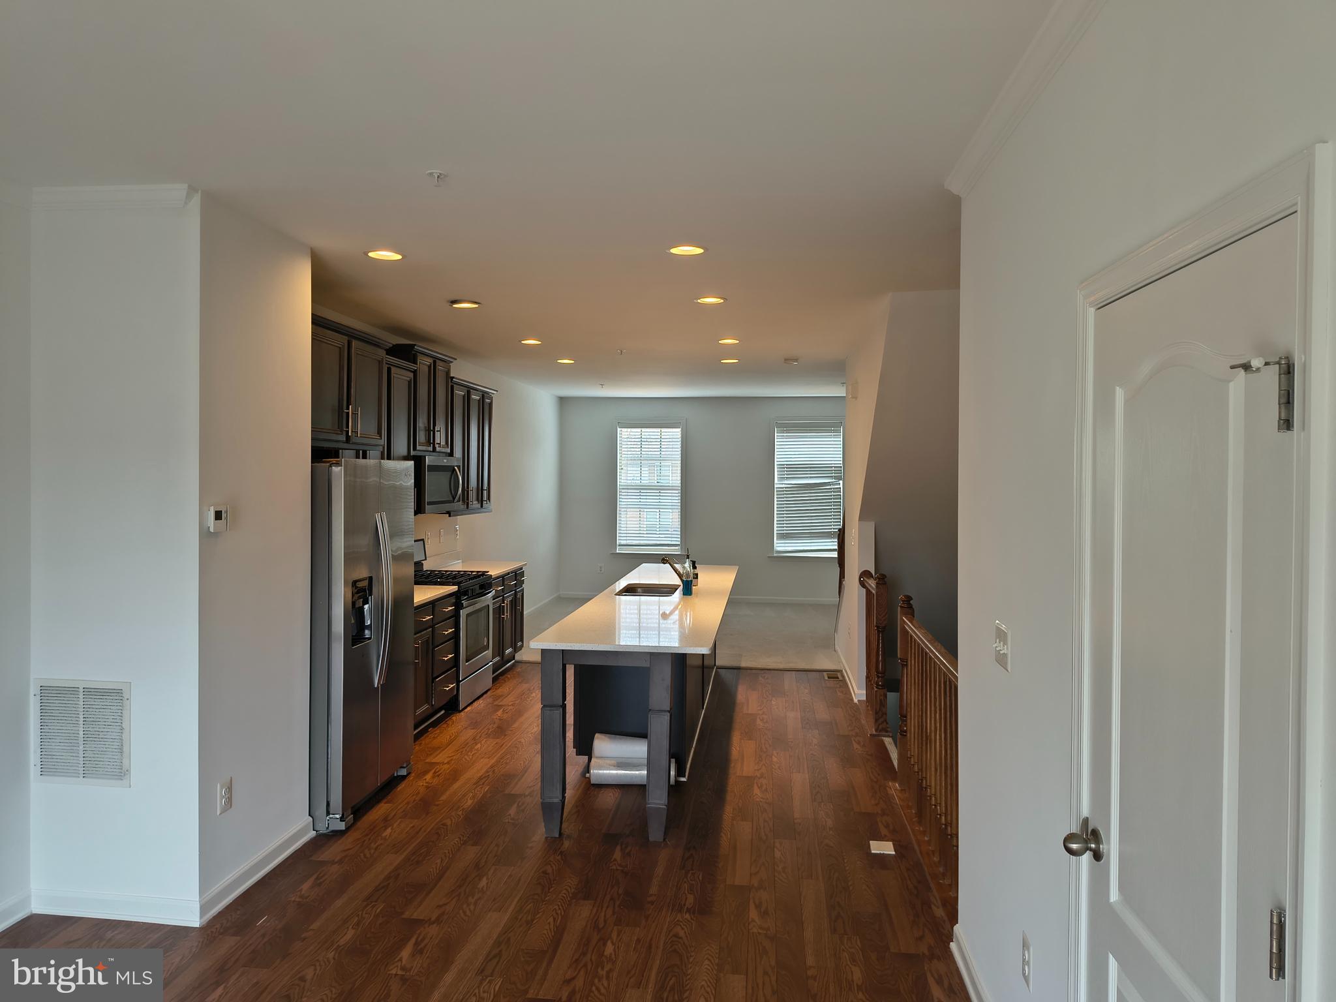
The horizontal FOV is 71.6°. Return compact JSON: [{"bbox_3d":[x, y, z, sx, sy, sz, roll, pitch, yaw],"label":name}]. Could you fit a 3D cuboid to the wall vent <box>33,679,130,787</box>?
[{"bbox_3d":[-2.219,0.877,3.497,0.400,0.398,0.020,1,2,6],"label":"wall vent"}]

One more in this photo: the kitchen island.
[{"bbox_3d":[-0.019,1.079,6.239,0.848,0.918,3.990,1,2,6],"label":"kitchen island"}]

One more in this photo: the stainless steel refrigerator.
[{"bbox_3d":[-1.852,0.663,4.930,0.780,1.773,0.920,1,2,6],"label":"stainless steel refrigerator"}]

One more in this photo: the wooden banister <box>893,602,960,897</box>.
[{"bbox_3d":[1.218,1.060,4.275,0.090,1.060,1.700,1,2,6],"label":"wooden banister"}]

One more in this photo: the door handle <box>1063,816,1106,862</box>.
[{"bbox_3d":[0.885,0.736,1.984,0.072,0.071,0.072,1,2,6],"label":"door handle"}]

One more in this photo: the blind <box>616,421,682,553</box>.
[{"bbox_3d":[-0.257,-0.191,12.588,0.887,1.790,0.070,1,2,6],"label":"blind"}]

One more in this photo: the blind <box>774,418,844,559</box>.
[{"bbox_3d":[1.864,-0.165,12.369,0.885,1.800,0.070,1,2,6],"label":"blind"}]

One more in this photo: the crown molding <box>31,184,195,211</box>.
[{"bbox_3d":[-2.068,-1.111,3.403,0.660,0.080,0.077,1,2,6],"label":"crown molding"}]

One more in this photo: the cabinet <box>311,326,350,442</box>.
[{"bbox_3d":[-1.986,-0.574,4.681,0.595,0.565,0.430,1,2,6],"label":"cabinet"}]

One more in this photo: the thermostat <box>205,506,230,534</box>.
[{"bbox_3d":[-1.722,0.070,3.549,0.032,0.102,0.110,1,2,6],"label":"thermostat"}]

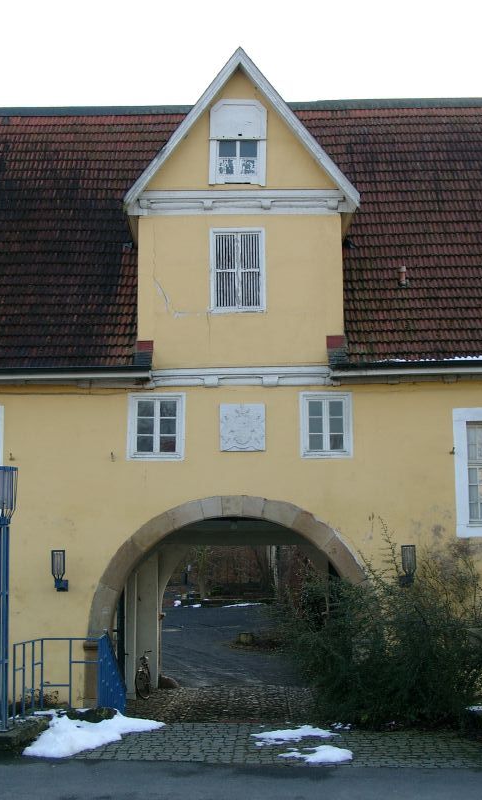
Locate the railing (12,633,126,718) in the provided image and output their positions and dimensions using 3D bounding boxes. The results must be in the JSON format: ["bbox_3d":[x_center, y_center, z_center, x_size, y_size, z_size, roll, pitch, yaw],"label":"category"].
[{"bbox_3d":[-2.673,4.473,18.656,1.702,1.170,1.515,-1,-8,1],"label":"railing"}]

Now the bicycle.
[{"bbox_3d":[-2.033,5.818,24.717,0.550,1.040,1.720,-1,-8,1],"label":"bicycle"}]

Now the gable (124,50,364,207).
[{"bbox_3d":[0.023,-4.924,21.074,4.296,3.140,0.500,-1,-8,1],"label":"gable"}]

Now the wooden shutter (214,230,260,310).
[{"bbox_3d":[-0.058,-2.344,20.799,0.873,1.431,0.070,-1,-8,1],"label":"wooden shutter"}]

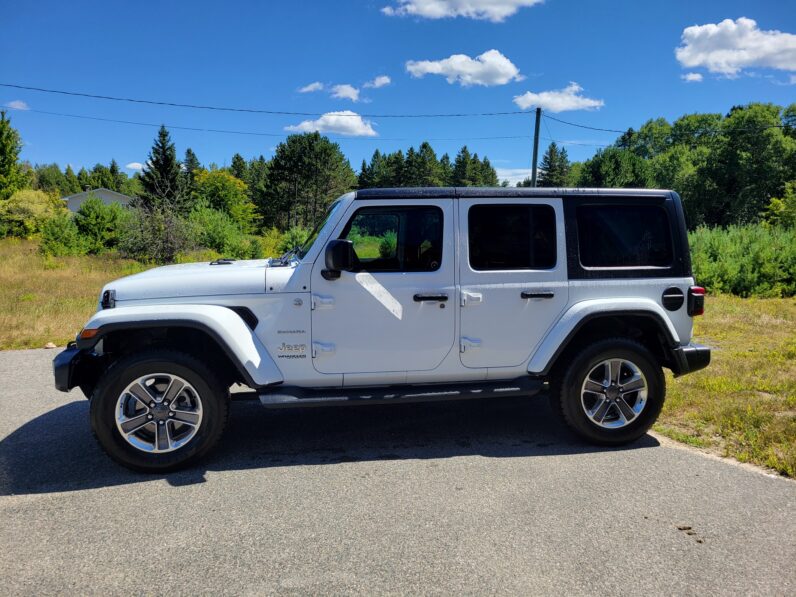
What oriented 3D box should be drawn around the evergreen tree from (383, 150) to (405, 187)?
[{"bbox_3d":[-0.463,-10.180,60.538,3.400,9.410,3.400,0,7,0],"label":"evergreen tree"}]

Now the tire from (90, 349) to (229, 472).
[{"bbox_3d":[-1.480,0.692,3.778,0.800,0.800,0.255,-1,7,-9],"label":"tire"}]

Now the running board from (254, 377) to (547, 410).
[{"bbox_3d":[0.053,0.622,3.972,1.920,0.125,0.180,-1,8,-10],"label":"running board"}]

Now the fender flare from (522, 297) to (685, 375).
[{"bbox_3d":[1.439,0.266,4.146,1.180,0.500,0.165,-1,8,-10],"label":"fender flare"}]

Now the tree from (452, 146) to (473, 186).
[{"bbox_3d":[7.453,-12.806,68.558,2.622,9.035,2.622,1,7,6],"label":"tree"}]

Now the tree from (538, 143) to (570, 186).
[{"bbox_3d":[13.600,-9.058,52.520,3.800,9.080,3.800,2,7,14],"label":"tree"}]

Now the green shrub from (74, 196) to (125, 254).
[{"bbox_3d":[-12.433,-3.035,24.904,1.865,2.399,1.772,-3,8,-26],"label":"green shrub"}]

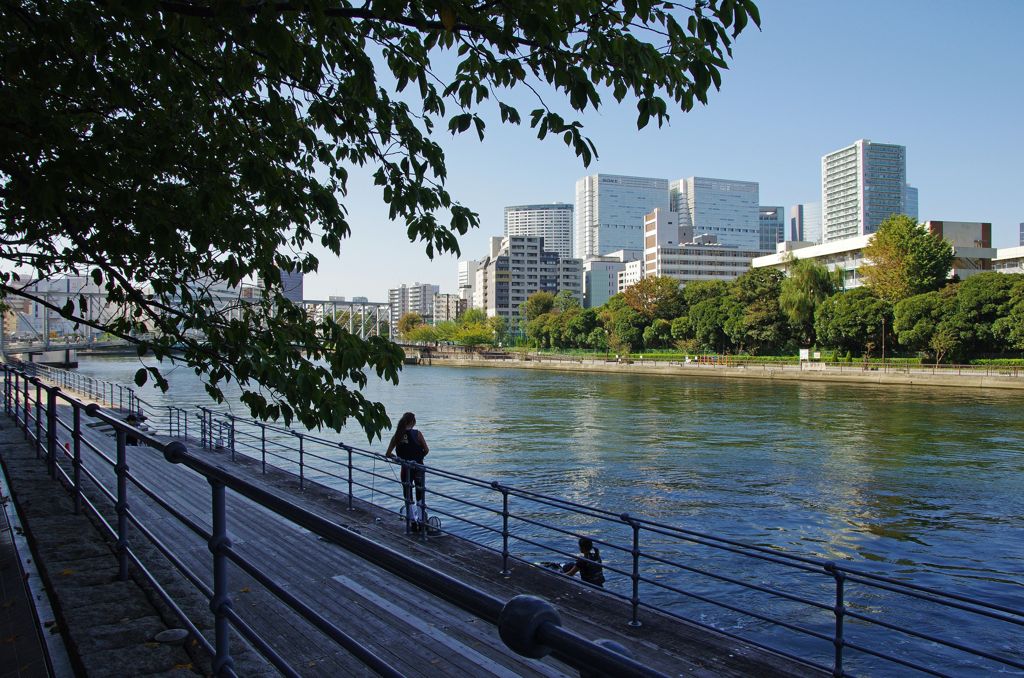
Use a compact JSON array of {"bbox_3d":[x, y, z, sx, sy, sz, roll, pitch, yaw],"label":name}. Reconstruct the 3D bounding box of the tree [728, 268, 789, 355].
[{"bbox_3d":[34.750,-3.760,100.040,8.400,12.350,8.000,0,-1,19],"label":"tree"}]

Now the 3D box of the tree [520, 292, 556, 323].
[{"bbox_3d":[5.740,-3.520,148.040,7.500,12.350,7.200,0,-1,2],"label":"tree"}]

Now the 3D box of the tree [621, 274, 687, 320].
[{"bbox_3d":[24.960,-4.450,126.050,11.300,14.010,10.500,0,-1,11],"label":"tree"}]

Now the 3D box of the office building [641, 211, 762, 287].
[{"bbox_3d":[63.400,-18.500,231.000,39.000,43.500,16.000,0,0,-13],"label":"office building"}]

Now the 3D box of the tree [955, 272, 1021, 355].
[{"bbox_3d":[52.400,-2.550,78.030,7.500,9.520,7.200,0,-1,34],"label":"tree"}]

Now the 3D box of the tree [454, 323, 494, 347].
[{"bbox_3d":[-7.399,-0.740,140.000,7.880,5.030,7.880,0,0,-3],"label":"tree"}]

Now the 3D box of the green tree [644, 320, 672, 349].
[{"bbox_3d":[22.760,-0.390,111.010,4.800,5.620,4.600,0,-1,12],"label":"green tree"}]

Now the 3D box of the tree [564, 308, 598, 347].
[{"bbox_3d":[12.440,-1.450,127.020,6.300,8.020,6.000,0,-1,6],"label":"tree"}]

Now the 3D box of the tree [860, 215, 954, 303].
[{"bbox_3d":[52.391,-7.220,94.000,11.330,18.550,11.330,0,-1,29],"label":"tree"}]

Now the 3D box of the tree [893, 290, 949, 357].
[{"bbox_3d":[45.478,-1.336,79.000,5.750,8.130,5.750,0,-1,30],"label":"tree"}]

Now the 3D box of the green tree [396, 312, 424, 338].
[{"bbox_3d":[-22.900,-2.300,160.000,6.300,7.400,6.000,0,0,-8],"label":"green tree"}]

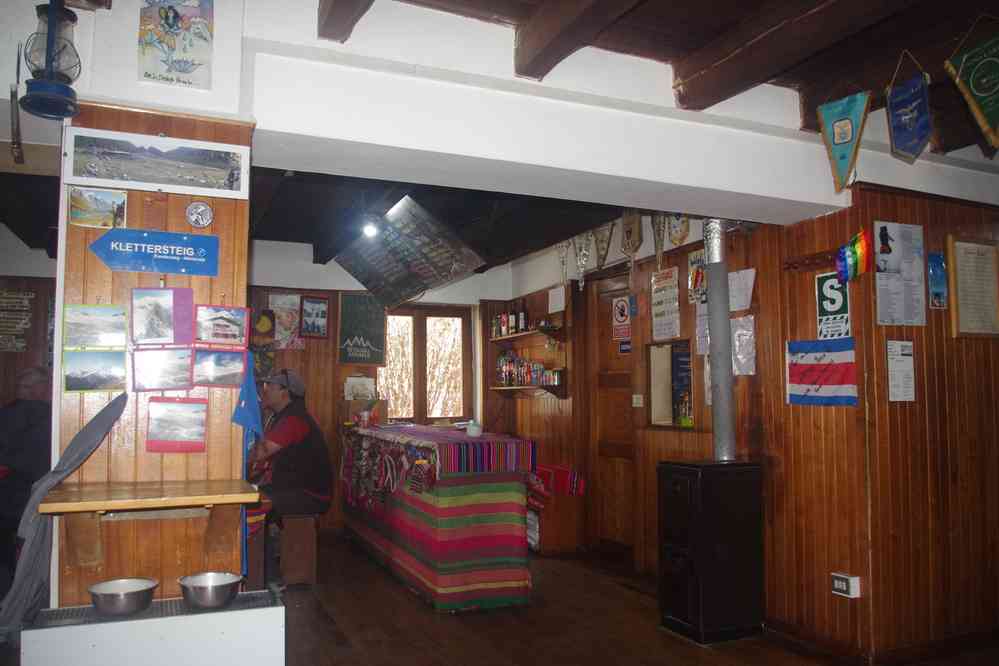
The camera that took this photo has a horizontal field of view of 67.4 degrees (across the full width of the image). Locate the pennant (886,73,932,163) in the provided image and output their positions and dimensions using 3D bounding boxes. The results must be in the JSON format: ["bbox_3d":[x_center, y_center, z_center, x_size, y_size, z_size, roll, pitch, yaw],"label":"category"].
[{"bbox_3d":[1.463,-0.748,2.685,0.017,0.299,0.169,2,-4,-23],"label":"pennant"}]

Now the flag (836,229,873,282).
[{"bbox_3d":[1.567,-0.346,3.326,0.062,0.228,0.192,2,-4,-23],"label":"flag"}]

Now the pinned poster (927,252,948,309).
[{"bbox_3d":[2.140,-0.254,3.657,0.130,0.285,0.010,2,-4,-23],"label":"pinned poster"}]

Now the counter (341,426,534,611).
[{"bbox_3d":[-0.494,1.203,5.368,0.715,0.949,1.950,2,-4,-23],"label":"counter"}]

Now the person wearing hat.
[{"bbox_3d":[-1.423,0.890,4.758,0.760,1.329,0.500,1,-4,-14],"label":"person wearing hat"}]

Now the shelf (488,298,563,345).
[{"bbox_3d":[0.203,-0.122,6.576,0.220,0.329,1.025,2,-4,-23],"label":"shelf"}]

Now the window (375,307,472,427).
[{"bbox_3d":[-0.684,0.286,6.719,0.927,1.063,0.091,2,-4,-23],"label":"window"}]

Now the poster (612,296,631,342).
[{"bbox_3d":[0.863,-0.103,5.301,0.010,0.300,0.215,2,-4,-23],"label":"poster"}]

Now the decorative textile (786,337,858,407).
[{"bbox_3d":[1.500,0.185,3.524,0.018,0.311,0.415,2,-4,-23],"label":"decorative textile"}]

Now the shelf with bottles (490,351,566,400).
[{"bbox_3d":[0.209,0.358,6.247,0.220,0.345,1.021,2,-4,-23],"label":"shelf with bottles"}]

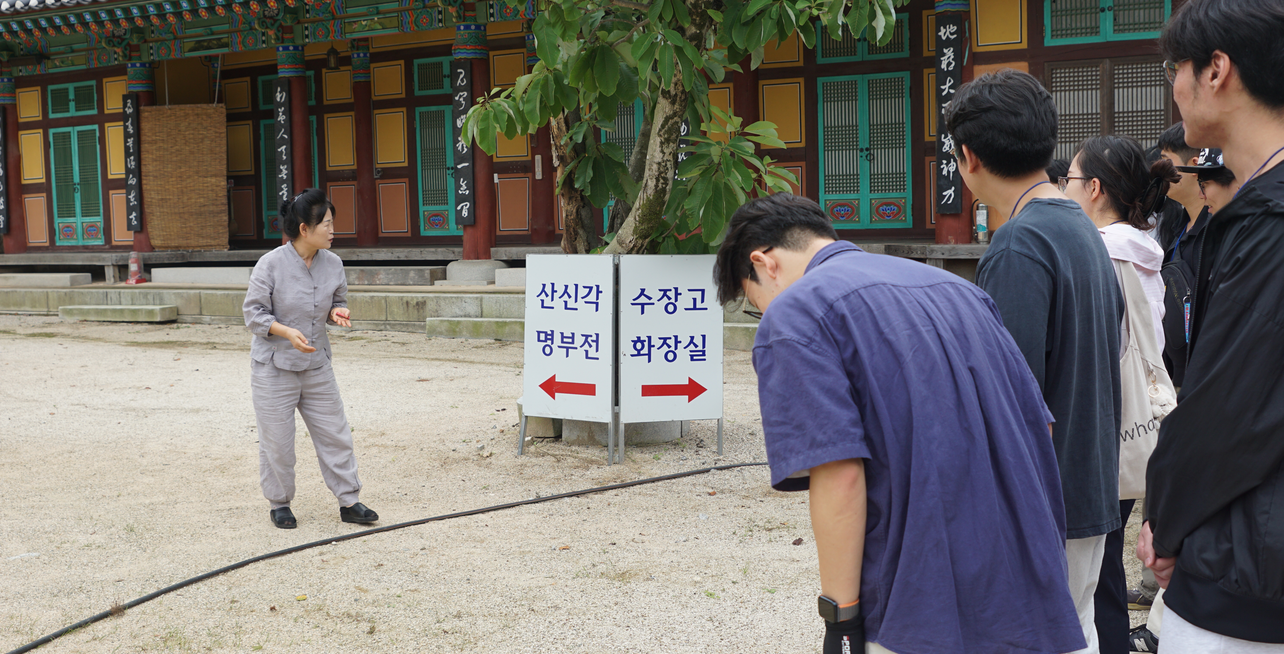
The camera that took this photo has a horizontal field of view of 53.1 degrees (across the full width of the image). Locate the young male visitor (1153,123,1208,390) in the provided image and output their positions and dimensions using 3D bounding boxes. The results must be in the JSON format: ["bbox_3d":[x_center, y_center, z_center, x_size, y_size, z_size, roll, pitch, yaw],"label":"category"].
[{"bbox_3d":[1.744,0.193,4.145,0.340,1.690,0.500,-2,4,-5],"label":"young male visitor"}]

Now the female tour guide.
[{"bbox_3d":[-1.572,0.147,6.070,0.550,1.580,0.460,-4,5,-36],"label":"female tour guide"}]

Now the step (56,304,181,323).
[{"bbox_3d":[-7.989,-0.198,19.585,2.120,0.200,0.380,1,5,26],"label":"step"}]

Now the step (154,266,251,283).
[{"bbox_3d":[-7.056,-0.838,20.926,2.120,0.250,0.400,1,5,26],"label":"step"}]

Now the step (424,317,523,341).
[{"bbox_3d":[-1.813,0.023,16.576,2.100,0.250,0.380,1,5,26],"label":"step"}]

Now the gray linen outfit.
[{"bbox_3d":[-1.610,0.235,6.070,0.520,1.250,0.400,-4,5,-36],"label":"gray linen outfit"}]

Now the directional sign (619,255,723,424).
[{"bbox_3d":[0.167,0.062,7.250,0.620,0.940,0.040,-3,5,-21],"label":"directional sign"}]

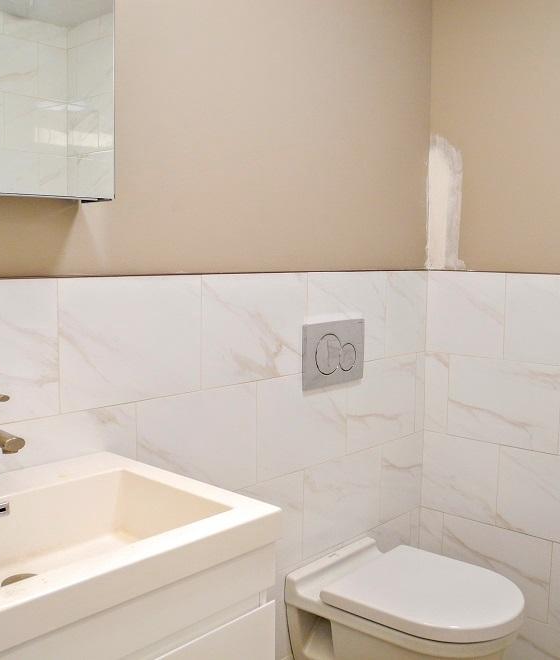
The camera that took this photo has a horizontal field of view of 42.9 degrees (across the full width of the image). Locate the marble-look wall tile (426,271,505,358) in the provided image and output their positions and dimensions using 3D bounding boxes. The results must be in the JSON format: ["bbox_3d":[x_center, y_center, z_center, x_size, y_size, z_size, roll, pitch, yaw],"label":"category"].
[{"bbox_3d":[0.550,-0.045,2.116,0.259,0.251,0.010,5,8,44],"label":"marble-look wall tile"}]

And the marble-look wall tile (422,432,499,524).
[{"bbox_3d":[0.546,0.446,2.164,0.243,0.244,0.009,6,8,40],"label":"marble-look wall tile"}]

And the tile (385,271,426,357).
[{"bbox_3d":[0.374,-0.048,2.110,0.009,0.250,0.216,7,9,44],"label":"tile"}]

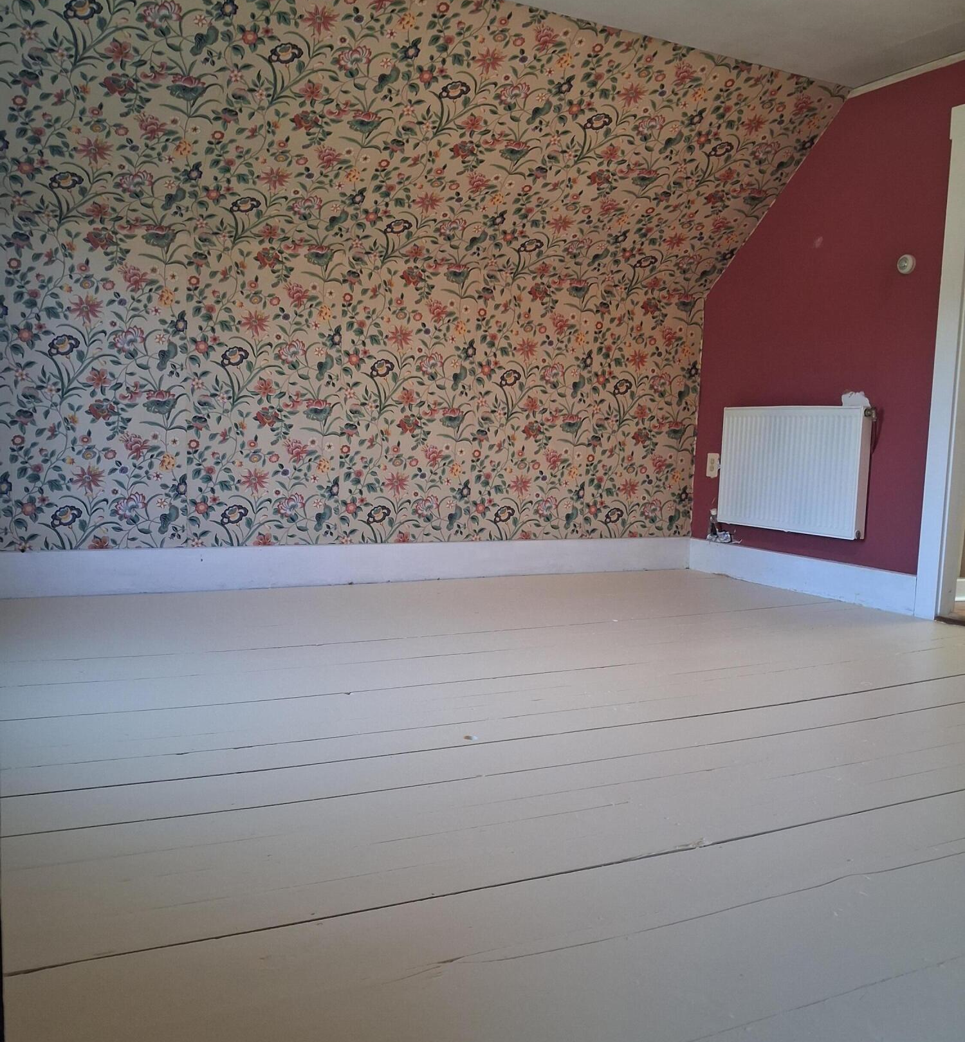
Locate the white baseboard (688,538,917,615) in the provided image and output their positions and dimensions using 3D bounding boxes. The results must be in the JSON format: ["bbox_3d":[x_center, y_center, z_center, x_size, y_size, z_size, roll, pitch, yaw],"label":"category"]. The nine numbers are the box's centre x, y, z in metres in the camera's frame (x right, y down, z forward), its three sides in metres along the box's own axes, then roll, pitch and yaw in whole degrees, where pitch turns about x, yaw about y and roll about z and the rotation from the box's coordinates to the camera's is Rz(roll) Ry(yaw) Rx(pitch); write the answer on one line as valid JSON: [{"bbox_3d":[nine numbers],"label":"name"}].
[{"bbox_3d":[1.556,0.262,5.063,0.022,0.178,1.475,-1,6,-29],"label":"white baseboard"}]

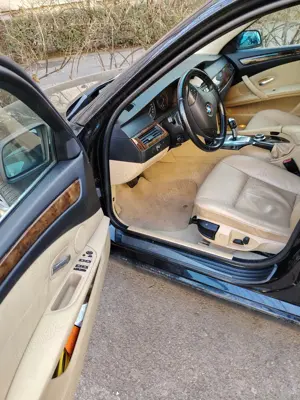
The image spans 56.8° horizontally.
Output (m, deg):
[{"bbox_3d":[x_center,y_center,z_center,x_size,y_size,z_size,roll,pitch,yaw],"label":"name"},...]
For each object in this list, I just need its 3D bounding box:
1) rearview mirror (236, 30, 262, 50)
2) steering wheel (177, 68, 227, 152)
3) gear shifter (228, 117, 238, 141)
[{"bbox_3d":[0.748,-1.230,2.147,0.200,0.140,0.110,-26,36,-18],"label":"rearview mirror"},{"bbox_3d":[0.245,-0.409,1.291,0.090,0.380,0.380,-9,29,44],"label":"steering wheel"},{"bbox_3d":[0.496,-0.423,1.641,0.055,0.140,0.050,12,42,32],"label":"gear shifter"}]

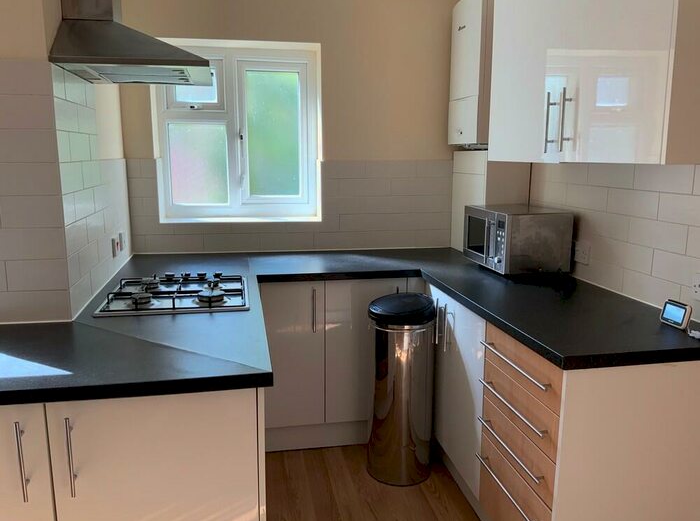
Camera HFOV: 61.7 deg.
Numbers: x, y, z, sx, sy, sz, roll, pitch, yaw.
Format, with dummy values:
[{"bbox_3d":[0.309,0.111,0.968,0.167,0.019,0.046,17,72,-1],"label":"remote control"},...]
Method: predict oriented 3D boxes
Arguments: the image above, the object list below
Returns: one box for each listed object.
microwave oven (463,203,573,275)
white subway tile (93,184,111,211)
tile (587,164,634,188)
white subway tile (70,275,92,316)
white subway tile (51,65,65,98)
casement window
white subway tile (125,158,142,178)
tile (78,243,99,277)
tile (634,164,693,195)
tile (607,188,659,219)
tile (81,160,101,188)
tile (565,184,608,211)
[{"bbox_3d":[0.770,-0.106,2.779,0.326,0.273,0.469,-2,11,-11],"label":"microwave oven"},{"bbox_3d":[-1.036,-0.262,2.443,0.009,0.100,0.300,-2,11,-11],"label":"white subway tile"},{"bbox_3d":[1.064,-0.346,2.397,0.010,0.100,0.300,-2,11,-11],"label":"tile"},{"bbox_3d":[-0.939,0.118,2.045,0.010,0.100,0.300,-2,11,-12],"label":"white subway tile"},{"bbox_3d":[-0.926,-0.567,1.855,0.010,0.100,0.141,-2,11,-11],"label":"white subway tile"},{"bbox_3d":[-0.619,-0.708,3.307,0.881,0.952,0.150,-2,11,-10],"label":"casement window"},{"bbox_3d":[-1.127,-0.480,3.072,0.079,0.100,0.010,-2,10,-9],"label":"white subway tile"},{"bbox_3d":[-0.971,-0.008,2.174,0.010,0.100,0.310,-2,11,-12],"label":"tile"},{"bbox_3d":[1.110,-0.291,2.079,0.009,0.100,0.300,-2,11,-10],"label":"tile"},{"bbox_3d":[1.093,-0.220,2.269,0.010,0.100,0.300,-2,11,-11],"label":"tile"},{"bbox_3d":[-1.005,-0.335,2.280,0.009,0.100,0.300,-2,11,-11],"label":"tile"},{"bbox_3d":[1.027,-0.272,2.535,0.009,0.100,0.300,-2,11,-10],"label":"tile"}]

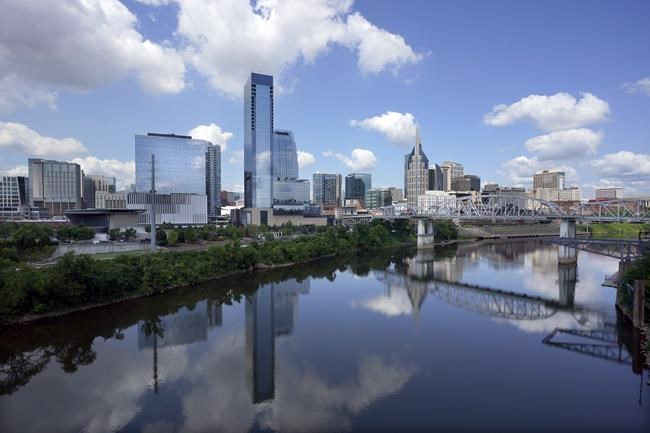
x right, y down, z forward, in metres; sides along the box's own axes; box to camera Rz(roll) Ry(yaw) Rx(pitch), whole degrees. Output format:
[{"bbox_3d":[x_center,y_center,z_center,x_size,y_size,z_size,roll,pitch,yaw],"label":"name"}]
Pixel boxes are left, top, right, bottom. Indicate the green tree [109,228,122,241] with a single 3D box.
[{"bbox_3d":[-122.500,10.360,190.140,7.000,7.000,7.000,0,1,0],"label":"green tree"}]

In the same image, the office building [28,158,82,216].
[{"bbox_3d":[-236.500,-19.000,283.790,34.000,57.000,36.000,-1,1,-45],"label":"office building"}]

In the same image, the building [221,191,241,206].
[{"bbox_3d":[-172.720,-20.080,599.760,46.000,46.000,40.000,-1,1,-24],"label":"building"}]

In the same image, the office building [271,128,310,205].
[{"bbox_3d":[-56.150,-56.240,459.190,46.000,126.000,40.000,-1,1,-24],"label":"office building"}]

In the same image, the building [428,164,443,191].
[{"bbox_3d":[256.000,-62.790,754.280,35.000,111.000,35.000,0,1,-23],"label":"building"}]

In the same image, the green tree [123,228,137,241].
[{"bbox_3d":[-114.610,10.120,191.170,6.800,7.200,6.600,-1,1,-24],"label":"green tree"}]

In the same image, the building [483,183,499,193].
[{"bbox_3d":[433.000,-48.460,849.470,25.000,76.000,25.000,0,1,-23],"label":"building"}]

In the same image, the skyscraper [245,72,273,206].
[{"bbox_3d":[-76.000,-74.110,374.120,24.000,165.000,40.000,0,1,-23],"label":"skyscraper"}]

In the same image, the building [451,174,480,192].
[{"bbox_3d":[368.000,-59.460,849.330,55.000,98.000,55.000,0,1,-23],"label":"building"}]

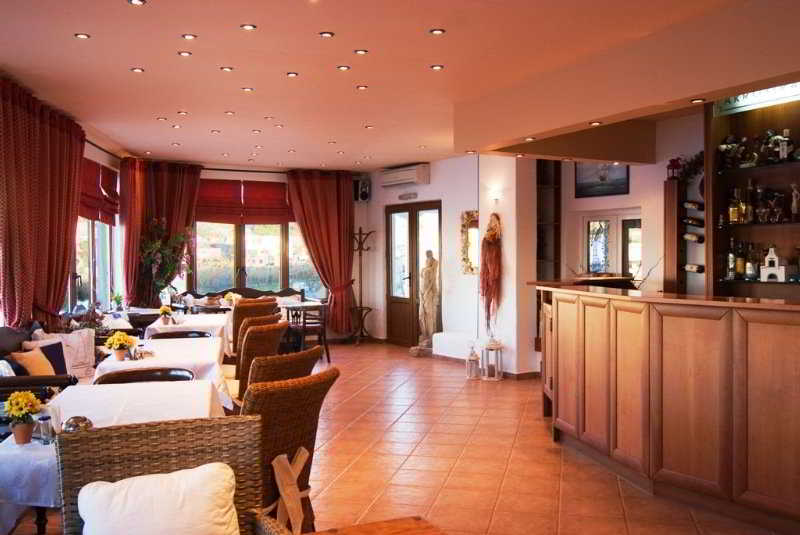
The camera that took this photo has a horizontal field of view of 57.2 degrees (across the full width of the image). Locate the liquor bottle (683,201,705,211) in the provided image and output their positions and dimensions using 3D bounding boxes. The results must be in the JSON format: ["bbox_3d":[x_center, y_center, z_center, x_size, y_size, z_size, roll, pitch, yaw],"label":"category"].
[{"bbox_3d":[2.434,-0.519,6.150,0.078,0.078,0.300,-1,7,-32],"label":"liquor bottle"}]

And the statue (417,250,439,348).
[{"bbox_3d":[0.388,0.465,10.350,0.300,1.410,0.280,0,1,20],"label":"statue"}]

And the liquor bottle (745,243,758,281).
[{"bbox_3d":[2.706,-0.046,5.650,0.100,0.295,0.090,0,1,25],"label":"liquor bottle"}]

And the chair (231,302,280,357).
[{"bbox_3d":[-1.551,0.811,7.255,0.520,0.920,0.600,-1,1,-43],"label":"chair"}]

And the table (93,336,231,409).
[{"bbox_3d":[-1.440,0.891,4.670,0.680,0.750,1.260,0,1,-10],"label":"table"}]

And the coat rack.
[{"bbox_3d":[-0.624,0.272,11.600,0.460,1.830,0.460,0,1,-3],"label":"coat rack"}]

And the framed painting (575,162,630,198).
[{"bbox_3d":[2.230,-1.048,8.125,0.030,0.520,0.790,0,1,-35],"label":"framed painting"}]

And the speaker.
[{"bbox_3d":[-0.616,-1.249,11.750,0.230,0.410,0.230,-1,1,-28],"label":"speaker"}]

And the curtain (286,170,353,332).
[{"bbox_3d":[-1.240,-0.229,11.520,1.100,2.540,0.250,-1,1,-27],"label":"curtain"}]

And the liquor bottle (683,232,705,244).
[{"bbox_3d":[2.730,-0.280,6.850,0.077,0.077,0.300,0,11,-34],"label":"liquor bottle"}]

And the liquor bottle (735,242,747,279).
[{"bbox_3d":[2.658,-0.059,5.730,0.083,0.295,0.083,0,1,25],"label":"liquor bottle"}]

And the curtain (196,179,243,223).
[{"bbox_3d":[-2.722,-1.011,11.127,0.700,0.670,0.080,0,1,-23],"label":"curtain"}]

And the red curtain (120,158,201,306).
[{"bbox_3d":[-3.380,-0.286,10.380,1.100,2.400,0.300,-1,1,-27],"label":"red curtain"}]

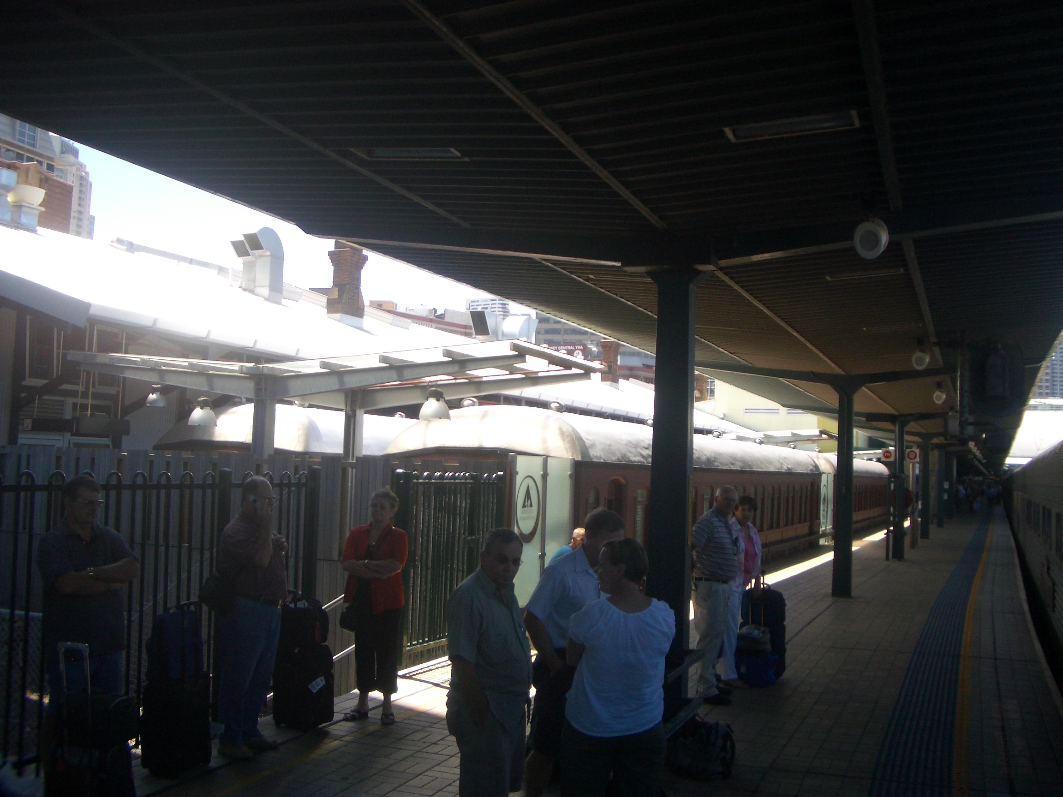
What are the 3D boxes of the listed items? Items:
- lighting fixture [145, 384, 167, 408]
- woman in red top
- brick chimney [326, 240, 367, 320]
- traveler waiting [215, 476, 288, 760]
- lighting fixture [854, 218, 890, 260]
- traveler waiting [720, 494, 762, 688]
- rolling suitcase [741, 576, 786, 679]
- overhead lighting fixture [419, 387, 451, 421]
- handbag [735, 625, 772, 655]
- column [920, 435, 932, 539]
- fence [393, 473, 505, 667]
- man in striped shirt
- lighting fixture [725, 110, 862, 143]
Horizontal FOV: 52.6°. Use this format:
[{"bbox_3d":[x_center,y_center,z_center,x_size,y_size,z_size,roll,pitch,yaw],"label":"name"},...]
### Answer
[{"bbox_3d":[-7.098,-0.039,20.300,0.400,0.430,0.400,1,-4,0],"label":"lighting fixture"},{"bbox_3d":[-1.117,1.468,7.630,0.460,1.640,0.350,1,-4,3],"label":"woman in red top"},{"bbox_3d":[-5.197,-3.430,30.300,0.750,2.300,1.150,0,-4,22],"label":"brick chimney"},{"bbox_3d":[-1.718,1.336,6.698,0.390,1.701,0.500,1,-4,18],"label":"traveler waiting"},{"bbox_3d":[2.405,-1.130,7.600,0.150,0.260,0.255,-21,9,-30],"label":"lighting fixture"},{"bbox_3d":[1.813,1.669,9.330,0.440,1.620,0.340,3,-4,-18],"label":"traveler waiting"},{"bbox_3d":[2.126,2.069,9.799,0.400,0.900,0.280,1,-4,12],"label":"rolling suitcase"},{"bbox_3d":[-1.210,0.068,13.500,0.400,0.420,0.400,1,-4,0],"label":"overhead lighting fixture"},{"bbox_3d":[1.916,2.084,9.270,0.310,0.250,0.200,1,-4,12],"label":"handbag"},{"bbox_3d":[12.386,2.763,33.744,0.300,3.260,0.280,0,-4,24],"label":"column"},{"bbox_3d":[-0.729,1.583,10.418,0.110,1.750,2.060,0,-4,24],"label":"fence"},{"bbox_3d":[1.510,1.569,8.744,0.370,1.721,0.500,0,-4,23],"label":"man in striped shirt"},{"bbox_3d":[1.277,-1.338,5.270,0.620,0.090,0.260,-2,-5,21],"label":"lighting fixture"}]

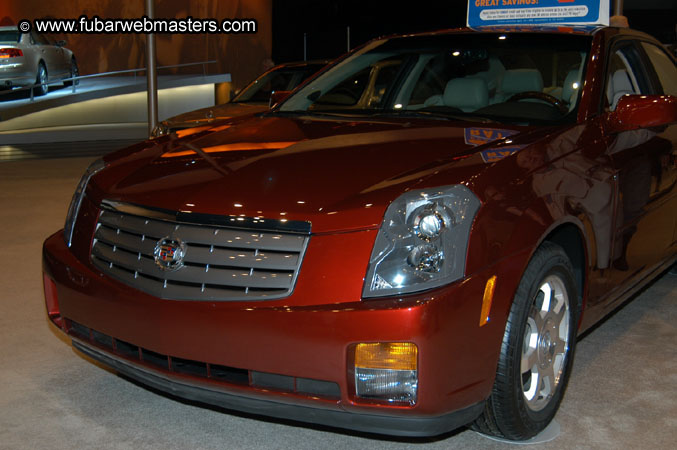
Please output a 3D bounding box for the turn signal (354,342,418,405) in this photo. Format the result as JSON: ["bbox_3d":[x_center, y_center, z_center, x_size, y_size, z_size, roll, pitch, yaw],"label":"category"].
[{"bbox_3d":[0.129,0.382,2.242,0.160,0.150,0.090,5,11,26],"label":"turn signal"}]

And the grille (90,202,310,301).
[{"bbox_3d":[-0.470,0.084,2.508,0.860,0.255,0.160,6,11,34],"label":"grille"}]

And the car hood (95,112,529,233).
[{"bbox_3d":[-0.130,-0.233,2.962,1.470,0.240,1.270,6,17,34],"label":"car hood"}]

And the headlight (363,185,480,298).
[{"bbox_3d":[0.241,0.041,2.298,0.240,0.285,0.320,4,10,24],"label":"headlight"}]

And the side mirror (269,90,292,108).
[{"bbox_3d":[-0.320,-0.606,4.282,0.220,0.140,0.140,6,11,34],"label":"side mirror"}]

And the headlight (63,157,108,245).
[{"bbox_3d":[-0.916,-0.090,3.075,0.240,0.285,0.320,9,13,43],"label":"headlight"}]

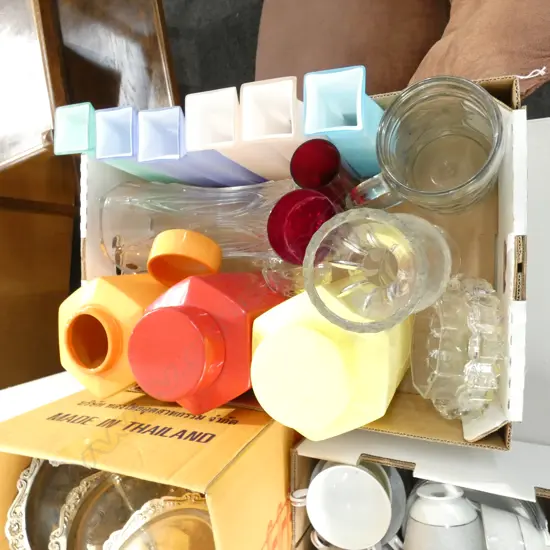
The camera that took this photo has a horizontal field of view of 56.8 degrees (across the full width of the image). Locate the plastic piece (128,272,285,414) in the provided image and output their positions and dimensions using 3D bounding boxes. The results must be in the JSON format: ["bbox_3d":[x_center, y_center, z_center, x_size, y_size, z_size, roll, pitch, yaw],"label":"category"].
[{"bbox_3d":[-0.053,0.064,0.536,0.126,0.227,0.114,-32,81,20],"label":"plastic piece"}]

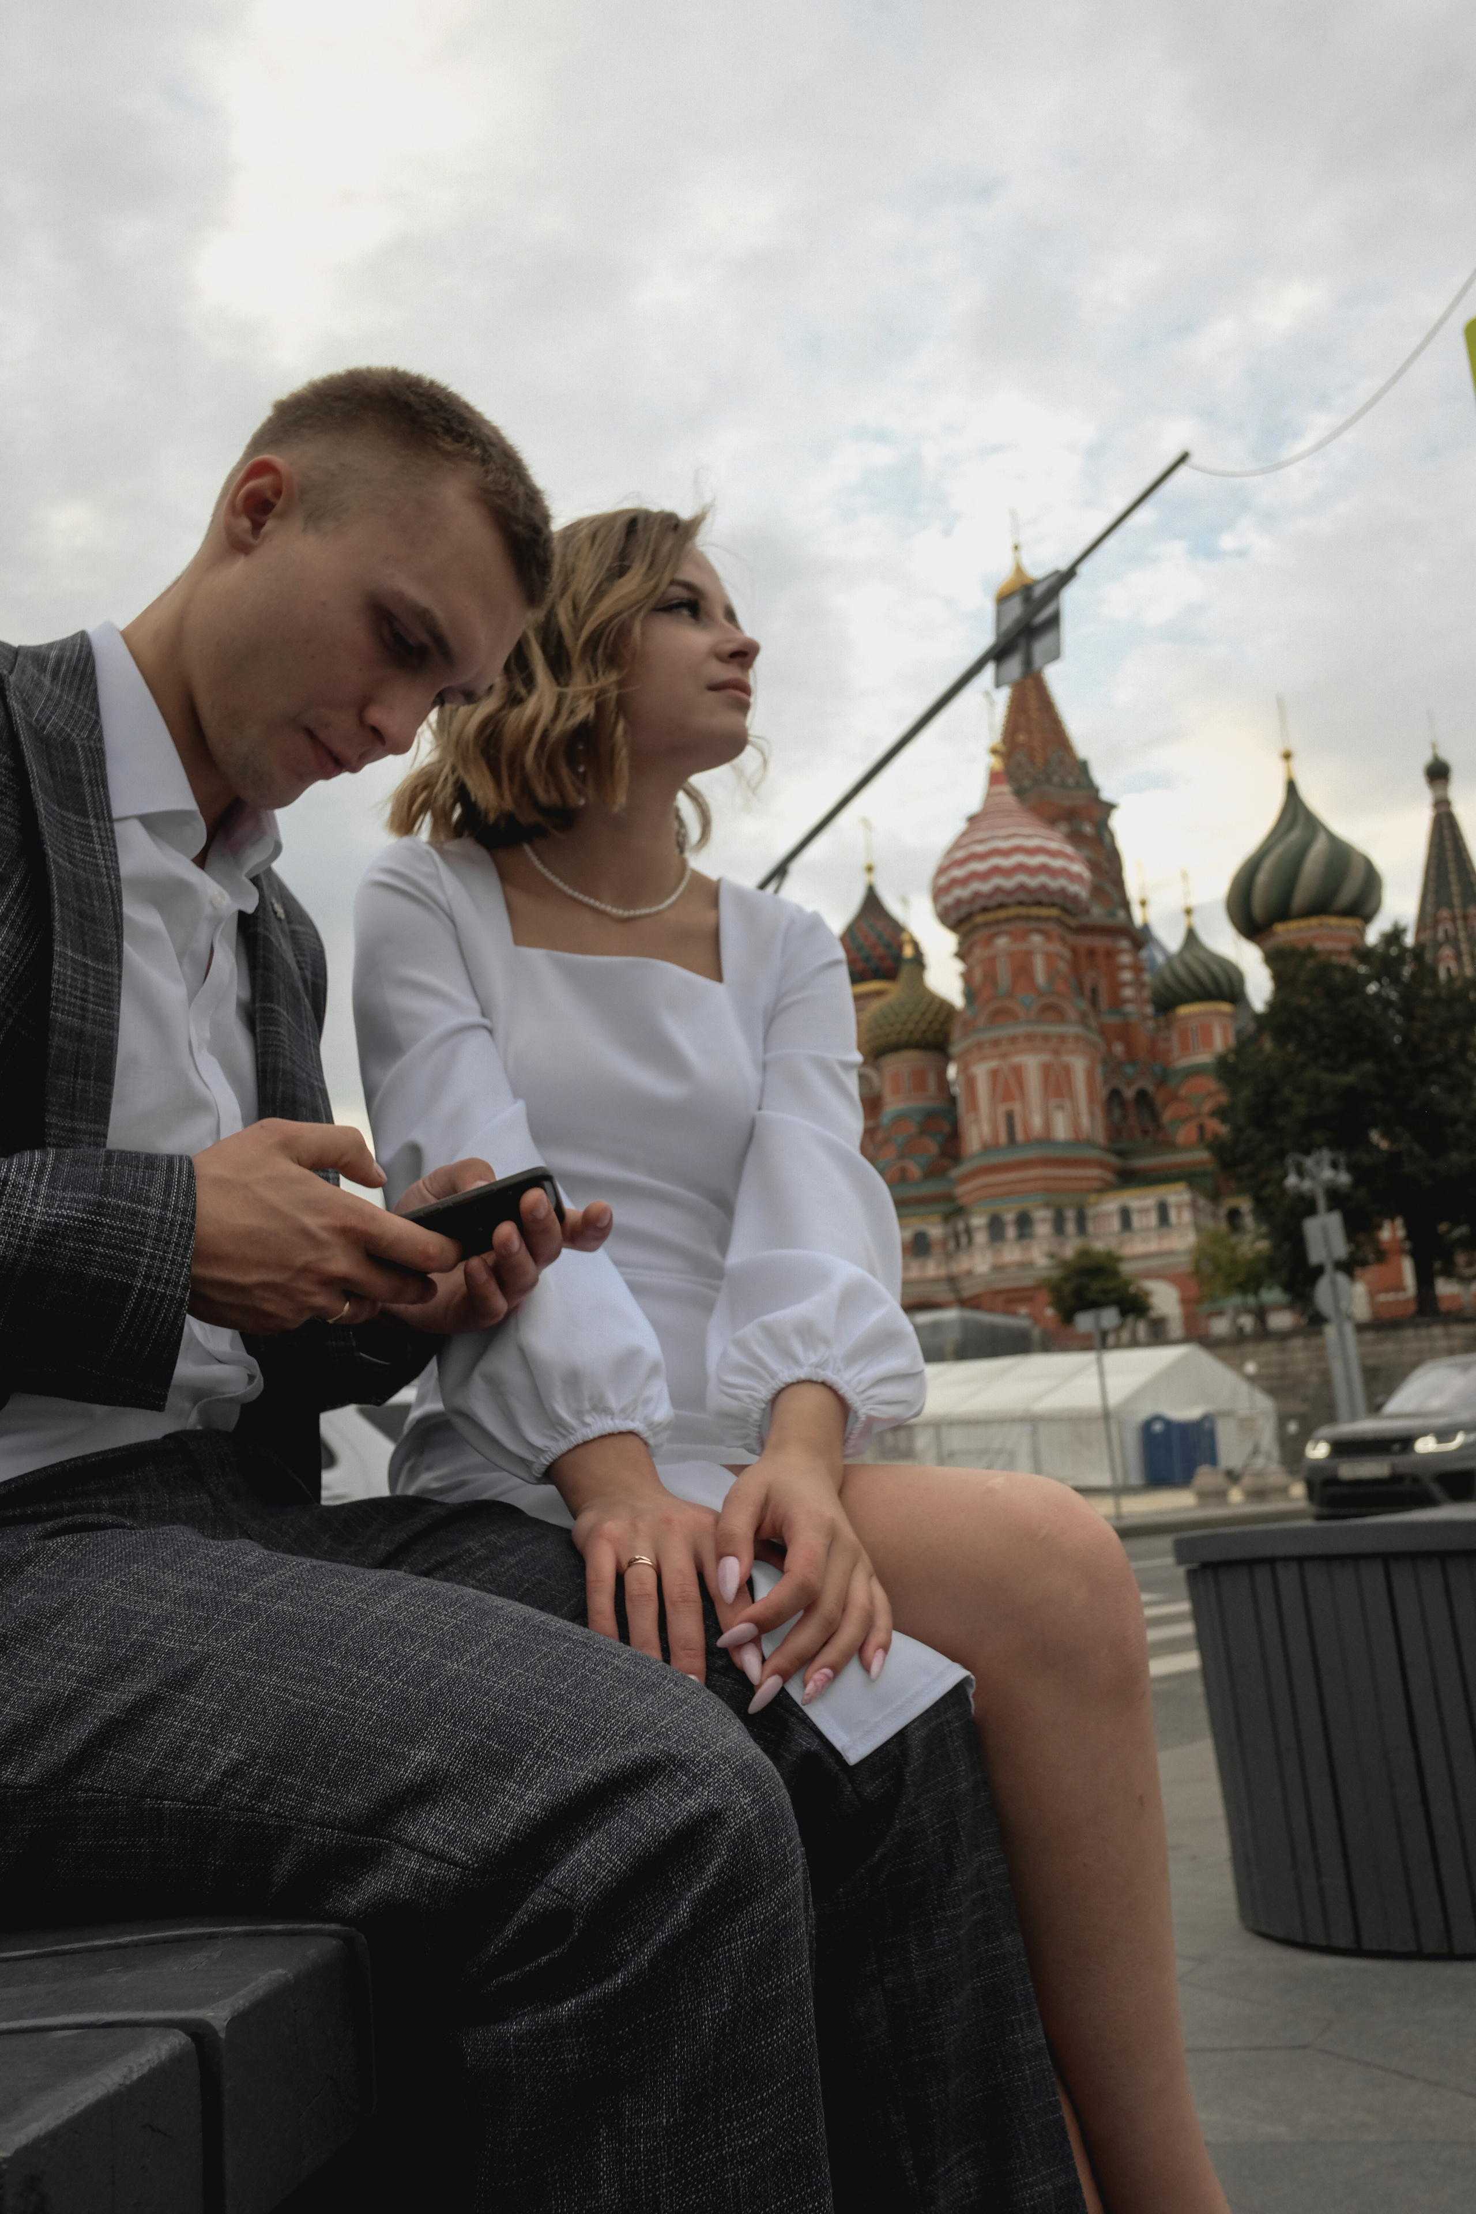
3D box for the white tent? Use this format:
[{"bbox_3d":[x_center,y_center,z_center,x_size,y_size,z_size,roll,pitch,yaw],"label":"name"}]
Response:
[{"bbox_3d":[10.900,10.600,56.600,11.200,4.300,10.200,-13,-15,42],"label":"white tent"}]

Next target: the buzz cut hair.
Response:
[{"bbox_3d":[-0.196,-0.344,0.950,0.155,0.190,0.160,-43,-17,2],"label":"buzz cut hair"}]

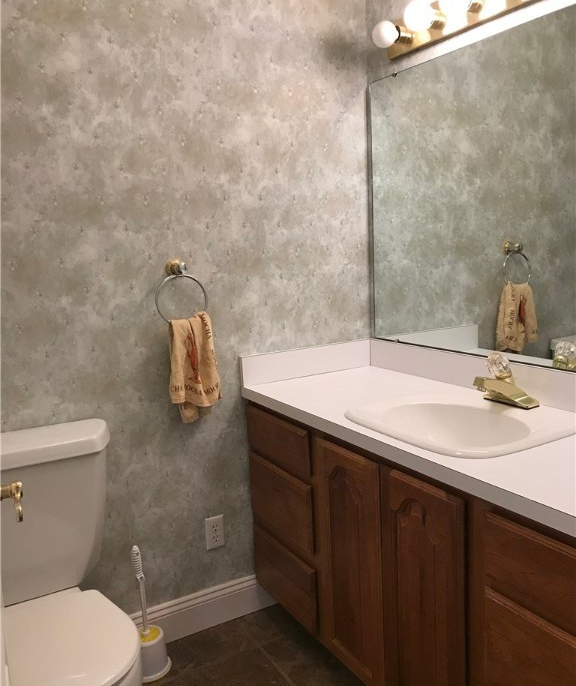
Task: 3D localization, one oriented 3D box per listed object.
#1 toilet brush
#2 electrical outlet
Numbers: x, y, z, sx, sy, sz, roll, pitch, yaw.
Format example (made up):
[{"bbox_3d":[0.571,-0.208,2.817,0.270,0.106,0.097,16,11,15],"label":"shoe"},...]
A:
[{"bbox_3d":[-0.450,0.830,1.952,0.132,0.424,0.132,-7,10,-30],"label":"toilet brush"},{"bbox_3d":[-0.248,0.657,2.145,0.071,0.115,0.008,-7,10,-30],"label":"electrical outlet"}]

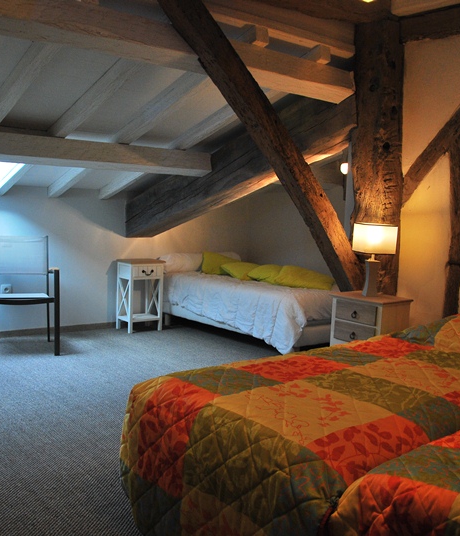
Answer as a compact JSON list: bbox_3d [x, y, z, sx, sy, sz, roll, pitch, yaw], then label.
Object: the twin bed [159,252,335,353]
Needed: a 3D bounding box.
[{"bbox_3d":[0.267,0.276,5.464,0.950,0.690,1.920,-2,6,-37],"label":"twin bed"}]

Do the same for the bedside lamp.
[{"bbox_3d":[0.905,-0.048,3.777,0.215,0.463,0.200,1,5,-7],"label":"bedside lamp"}]

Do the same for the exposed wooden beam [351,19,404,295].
[{"bbox_3d":[0.965,-0.421,3.999,0.230,2.355,0.290,-2,6,-37],"label":"exposed wooden beam"}]

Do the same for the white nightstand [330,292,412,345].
[{"bbox_3d":[0.858,0.484,3.725,0.290,0.591,0.420,-2,6,-37],"label":"white nightstand"}]

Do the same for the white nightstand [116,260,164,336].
[{"bbox_3d":[-0.836,0.254,5.581,0.360,0.655,0.300,-2,6,-37],"label":"white nightstand"}]

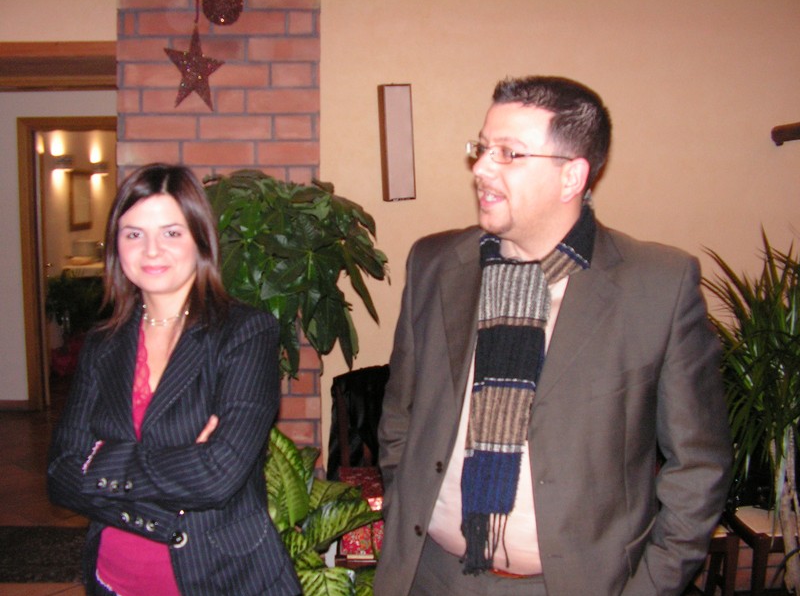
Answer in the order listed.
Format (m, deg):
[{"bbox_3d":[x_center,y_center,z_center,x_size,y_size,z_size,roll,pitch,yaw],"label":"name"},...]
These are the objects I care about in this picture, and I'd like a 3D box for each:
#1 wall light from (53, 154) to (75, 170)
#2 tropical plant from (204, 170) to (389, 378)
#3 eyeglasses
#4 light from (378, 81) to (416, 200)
[{"bbox_3d":[-2.953,-1.185,7.300,0.095,0.118,0.220,1,5,8],"label":"wall light"},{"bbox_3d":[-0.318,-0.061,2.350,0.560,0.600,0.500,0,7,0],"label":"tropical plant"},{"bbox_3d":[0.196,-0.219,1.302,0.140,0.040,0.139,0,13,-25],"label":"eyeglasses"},{"bbox_3d":[-0.009,-0.526,2.824,0.096,0.383,0.080,-4,5,-13],"label":"light"}]

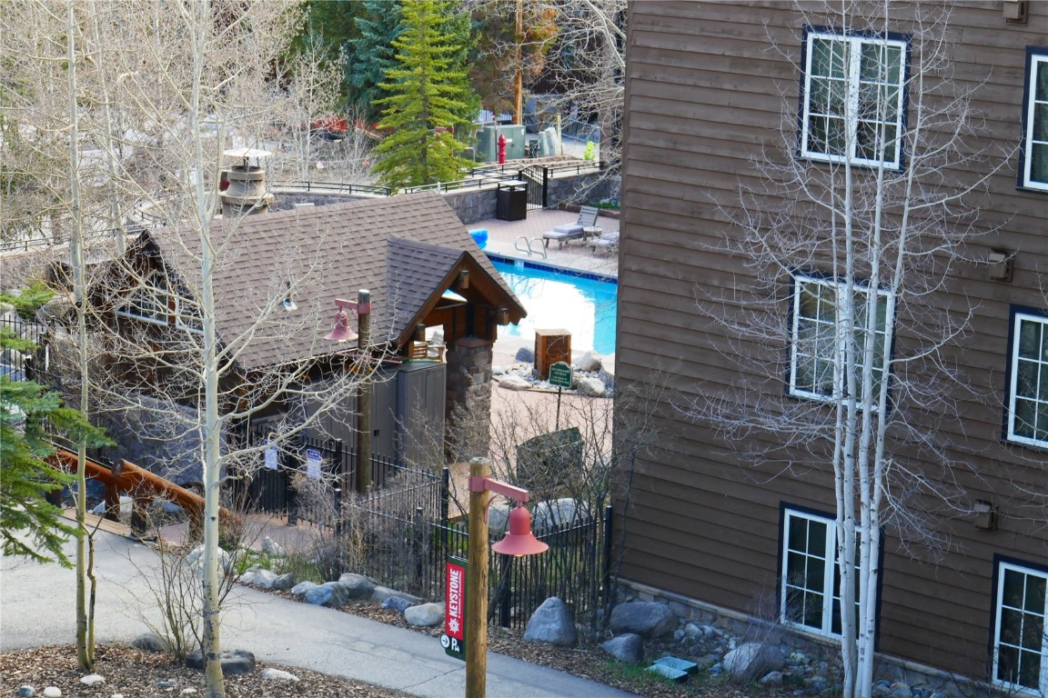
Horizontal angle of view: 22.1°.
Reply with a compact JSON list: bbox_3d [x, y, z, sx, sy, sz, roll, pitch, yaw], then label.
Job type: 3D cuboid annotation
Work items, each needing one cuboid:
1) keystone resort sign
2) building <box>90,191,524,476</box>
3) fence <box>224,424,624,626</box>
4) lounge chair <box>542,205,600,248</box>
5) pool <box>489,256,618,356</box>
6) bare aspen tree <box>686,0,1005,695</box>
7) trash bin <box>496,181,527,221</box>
[{"bbox_3d":[-0.616,2.328,24.000,0.320,0.900,0.060,12,16,42],"label":"keystone resort sign"},{"bbox_3d":[-3.727,-0.190,44.934,4.900,4.350,6.500,12,16,42],"label":"building"},{"bbox_3d":[-2.451,2.470,38.898,7.884,1.566,2.106,12,16,42],"label":"fence"},{"bbox_3d":[1.267,-3.160,70.098,0.620,0.920,1.650,12,16,42],"label":"lounge chair"},{"bbox_3d":[0.257,-0.597,62.495,10.997,1.200,7.113,12,16,42],"label":"pool"},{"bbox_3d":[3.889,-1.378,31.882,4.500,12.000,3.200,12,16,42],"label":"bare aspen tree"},{"bbox_3d":[-0.385,-4.122,74.238,0.620,1.060,0.620,12,16,42],"label":"trash bin"}]

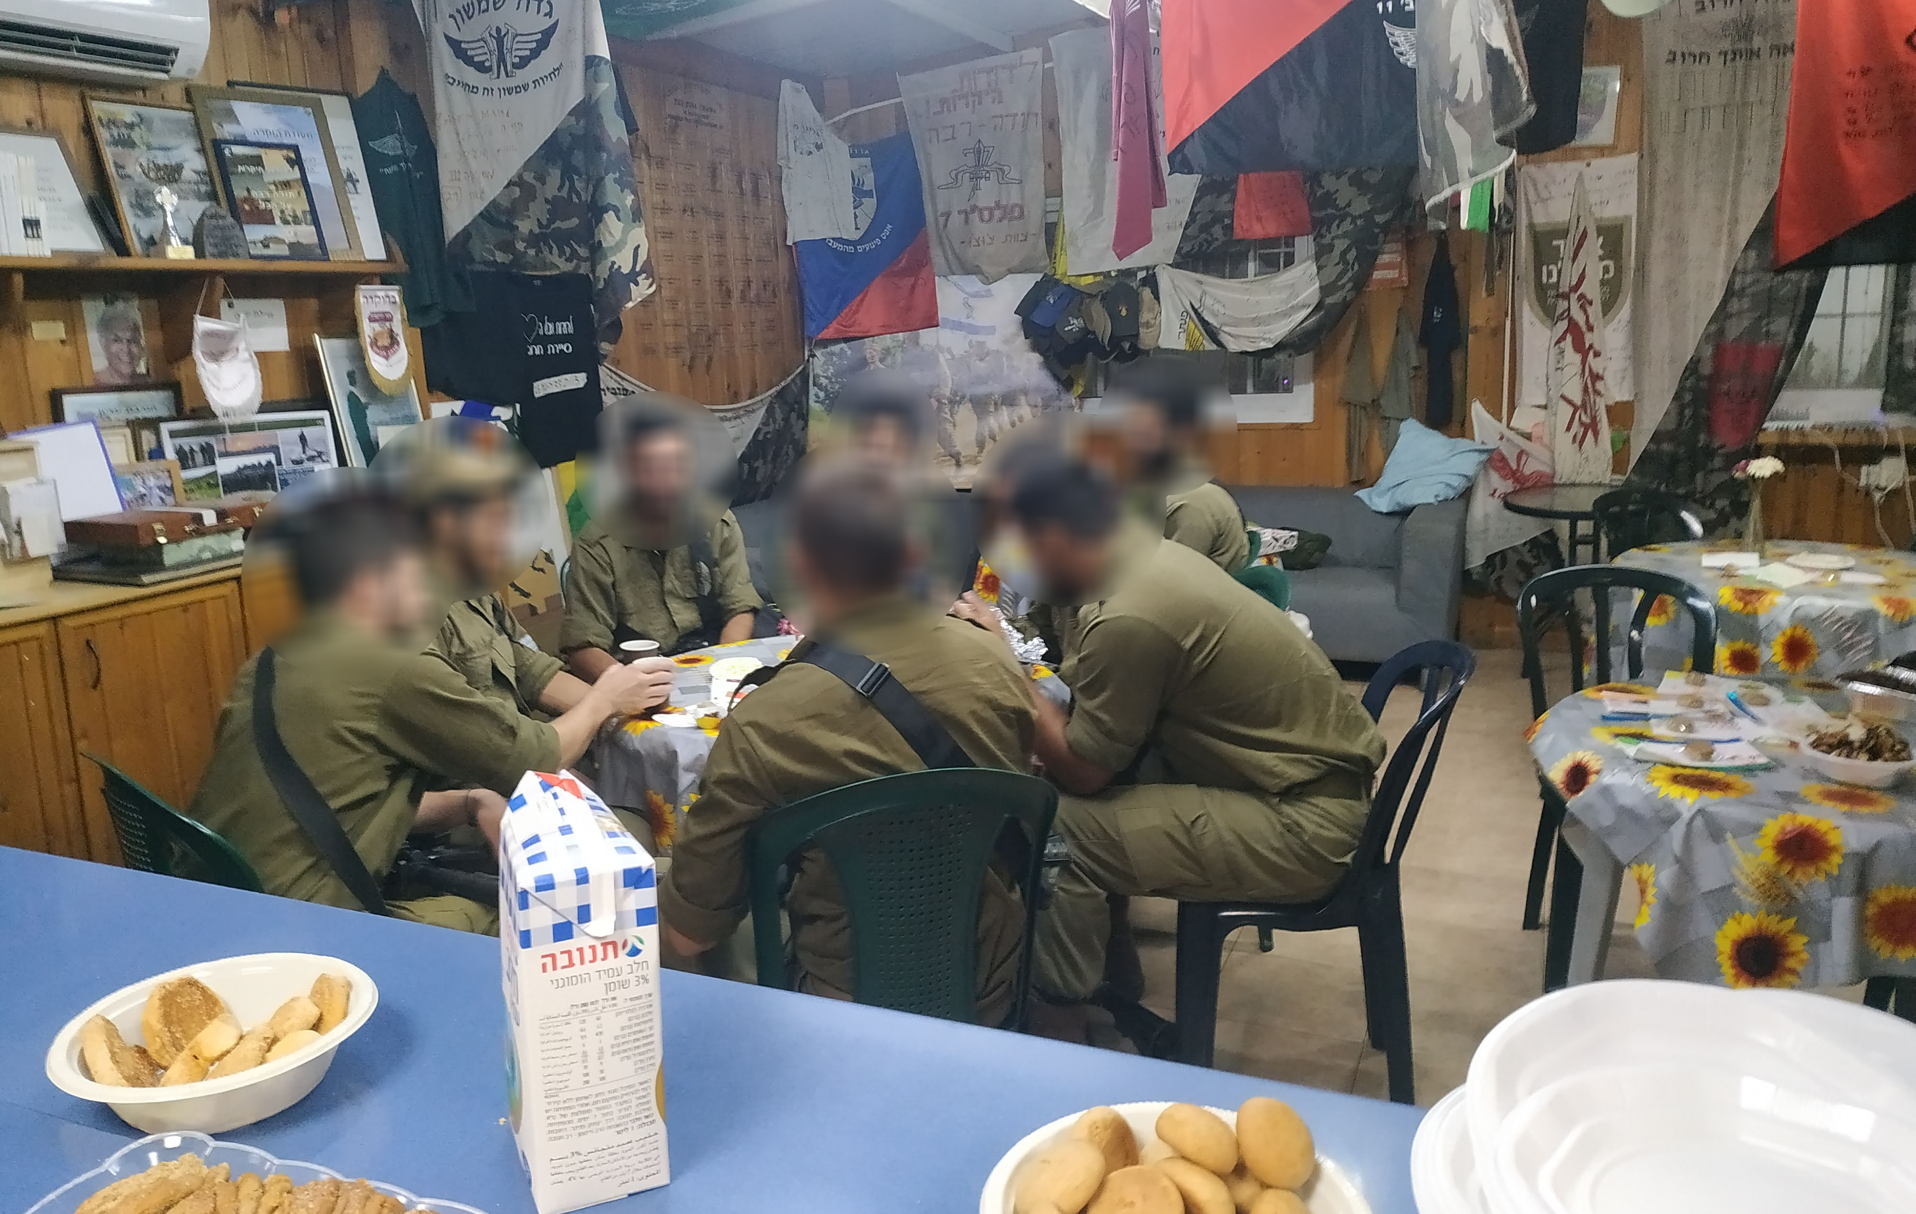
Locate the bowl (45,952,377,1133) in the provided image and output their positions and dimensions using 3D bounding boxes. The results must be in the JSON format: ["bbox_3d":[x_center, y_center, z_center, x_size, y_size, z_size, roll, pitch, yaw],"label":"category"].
[{"bbox_3d":[-0.466,0.285,0.848,0.183,0.046,0.183,-2,13,0],"label":"bowl"}]

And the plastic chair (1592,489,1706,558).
[{"bbox_3d":[2.331,0.034,4.561,0.450,0.830,0.520,3,12,20],"label":"plastic chair"}]

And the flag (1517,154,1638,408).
[{"bbox_3d":[2.448,-1.285,5.242,0.460,1.000,0.040,3,14,19],"label":"flag"}]

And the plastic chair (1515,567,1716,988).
[{"bbox_3d":[1.490,0.394,2.904,0.460,0.850,0.530,3,14,21],"label":"plastic chair"}]

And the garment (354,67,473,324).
[{"bbox_3d":[-1.532,-1.139,3.710,0.110,0.720,0.540,3,14,19],"label":"garment"}]

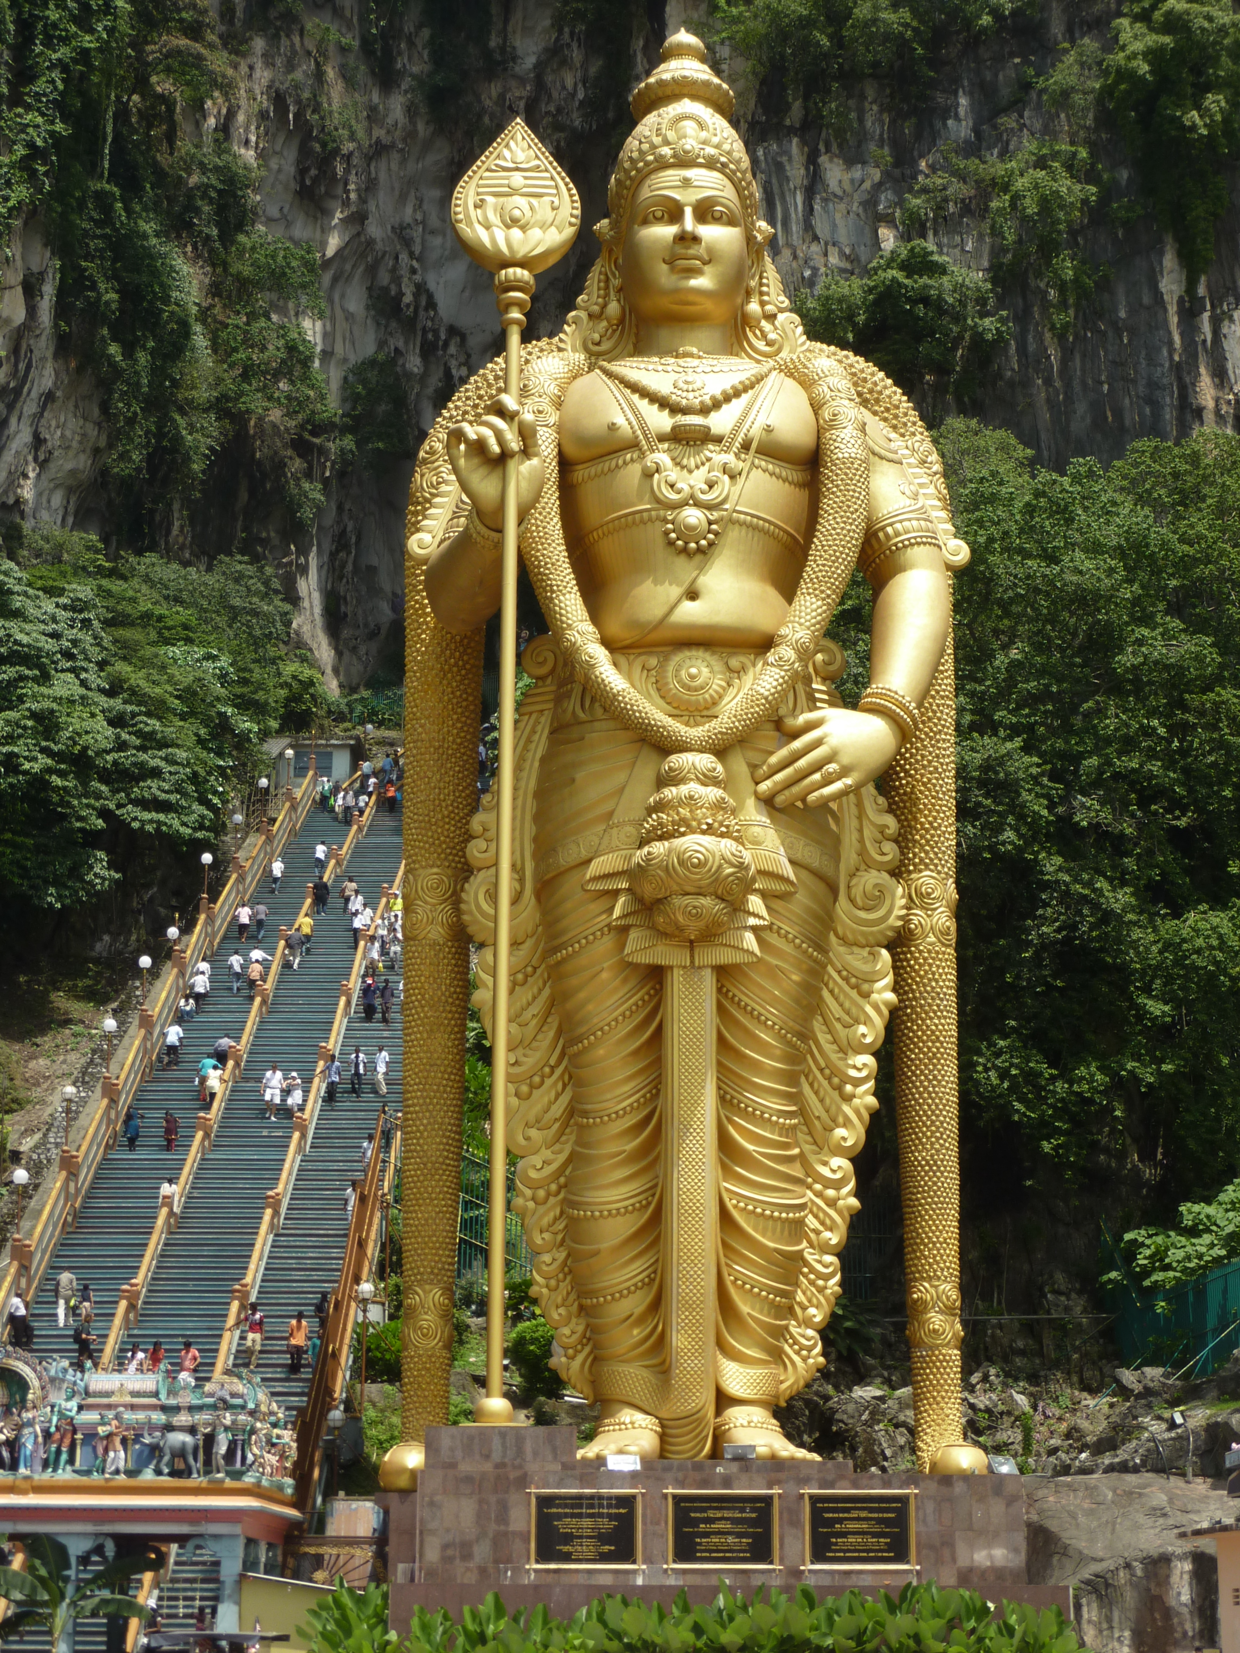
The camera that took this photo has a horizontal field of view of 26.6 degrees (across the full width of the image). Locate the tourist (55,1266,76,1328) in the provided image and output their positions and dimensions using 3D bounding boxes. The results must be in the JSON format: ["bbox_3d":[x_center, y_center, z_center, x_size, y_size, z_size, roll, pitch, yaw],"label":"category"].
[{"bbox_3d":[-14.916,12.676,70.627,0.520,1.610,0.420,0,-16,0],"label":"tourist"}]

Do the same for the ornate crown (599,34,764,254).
[{"bbox_3d":[1.670,-18.376,70.037,4.450,6.530,4.300,0,-16,0],"label":"ornate crown"}]

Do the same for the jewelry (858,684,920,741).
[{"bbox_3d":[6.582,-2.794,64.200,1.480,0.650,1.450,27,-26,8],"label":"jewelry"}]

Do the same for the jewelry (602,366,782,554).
[{"bbox_3d":[1.673,-9.176,65.558,4.400,5.780,1.800,0,-16,0],"label":"jewelry"}]

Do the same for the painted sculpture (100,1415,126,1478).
[{"bbox_3d":[-9.914,12.124,51.367,0.480,1.210,0.420,12,-20,-35],"label":"painted sculpture"}]

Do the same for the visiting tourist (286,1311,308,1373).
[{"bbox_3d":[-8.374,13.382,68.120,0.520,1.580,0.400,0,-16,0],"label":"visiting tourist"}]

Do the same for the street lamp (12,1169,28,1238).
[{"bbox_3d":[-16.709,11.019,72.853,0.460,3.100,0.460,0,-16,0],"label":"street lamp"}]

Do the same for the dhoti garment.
[{"bbox_3d":[1.550,5.246,62.773,7.500,19.370,5.200,0,-16,0],"label":"dhoti garment"}]

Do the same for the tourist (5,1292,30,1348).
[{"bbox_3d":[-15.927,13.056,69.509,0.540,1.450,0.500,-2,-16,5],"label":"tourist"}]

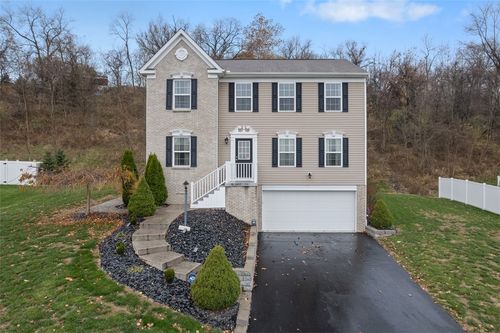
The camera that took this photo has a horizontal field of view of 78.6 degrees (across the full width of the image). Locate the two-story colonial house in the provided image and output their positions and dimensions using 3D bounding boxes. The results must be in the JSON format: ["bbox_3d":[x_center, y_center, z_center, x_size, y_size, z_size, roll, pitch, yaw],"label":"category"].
[{"bbox_3d":[0.340,-1.680,18.700,11.600,10.300,8.000,0,-1,0],"label":"two-story colonial house"}]

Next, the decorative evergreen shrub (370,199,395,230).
[{"bbox_3d":[6.830,2.450,15.700,1.250,1.580,1.220,0,-1,0],"label":"decorative evergreen shrub"}]

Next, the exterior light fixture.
[{"bbox_3d":[-2.380,1.370,11.300,0.310,1.780,0.290,0,-1,0],"label":"exterior light fixture"}]

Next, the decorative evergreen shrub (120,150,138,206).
[{"bbox_3d":[-6.000,0.570,15.200,0.980,2.750,0.950,0,-1,0],"label":"decorative evergreen shrub"}]

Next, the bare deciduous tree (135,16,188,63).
[{"bbox_3d":[-12.900,-17.100,45.000,7.700,9.800,7.200,0,-1,0],"label":"bare deciduous tree"}]

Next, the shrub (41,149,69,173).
[{"bbox_3d":[-16.200,-0.200,25.300,2.300,2.400,2.100,0,-1,0],"label":"shrub"}]

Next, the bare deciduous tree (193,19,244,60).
[{"bbox_3d":[-4.800,-17.100,45.000,7.500,9.800,7.000,0,-1,0],"label":"bare deciduous tree"}]

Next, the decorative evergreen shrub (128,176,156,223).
[{"bbox_3d":[-4.250,1.230,12.100,1.120,1.700,1.100,0,-1,0],"label":"decorative evergreen shrub"}]

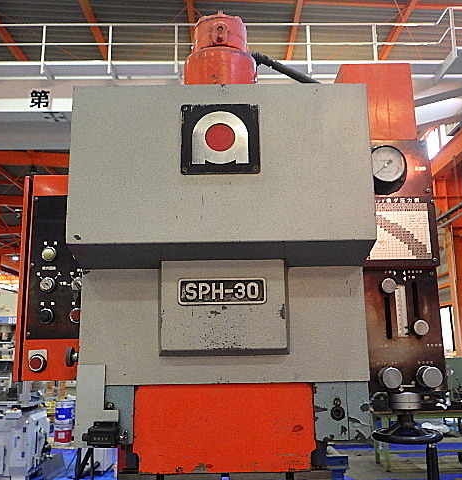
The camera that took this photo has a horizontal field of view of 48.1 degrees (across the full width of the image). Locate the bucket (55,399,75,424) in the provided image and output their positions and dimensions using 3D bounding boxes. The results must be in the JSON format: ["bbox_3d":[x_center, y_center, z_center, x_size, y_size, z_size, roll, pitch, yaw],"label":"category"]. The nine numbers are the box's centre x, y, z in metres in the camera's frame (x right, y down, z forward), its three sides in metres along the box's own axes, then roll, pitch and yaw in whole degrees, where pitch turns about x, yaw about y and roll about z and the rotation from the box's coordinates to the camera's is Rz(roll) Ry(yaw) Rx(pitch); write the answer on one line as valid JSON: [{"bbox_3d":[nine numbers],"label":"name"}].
[{"bbox_3d":[-2.398,2.489,7.492,0.280,0.350,0.280,0,-10,-1],"label":"bucket"}]

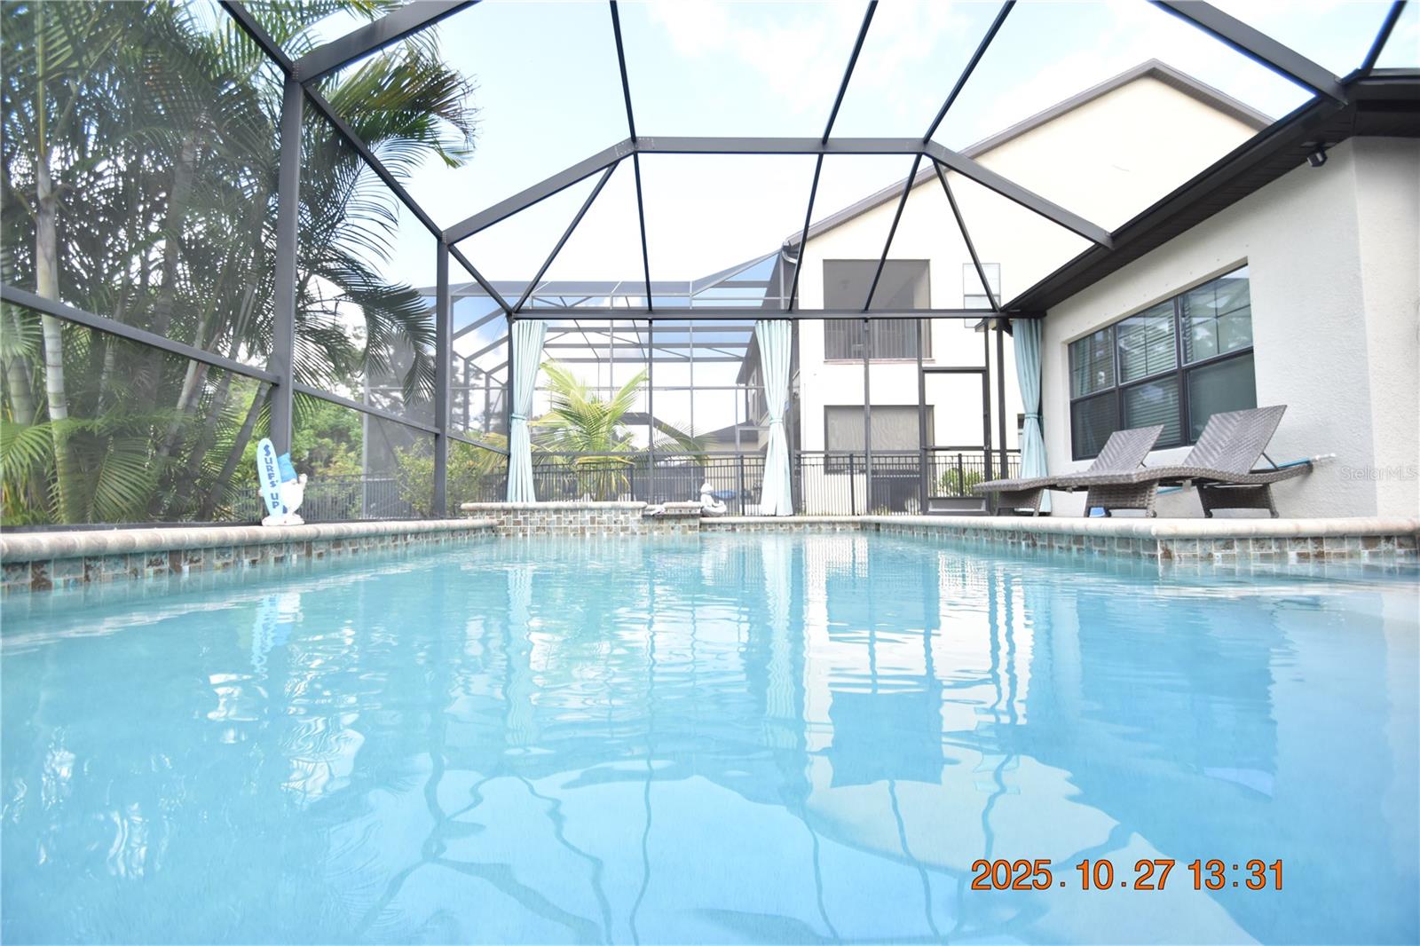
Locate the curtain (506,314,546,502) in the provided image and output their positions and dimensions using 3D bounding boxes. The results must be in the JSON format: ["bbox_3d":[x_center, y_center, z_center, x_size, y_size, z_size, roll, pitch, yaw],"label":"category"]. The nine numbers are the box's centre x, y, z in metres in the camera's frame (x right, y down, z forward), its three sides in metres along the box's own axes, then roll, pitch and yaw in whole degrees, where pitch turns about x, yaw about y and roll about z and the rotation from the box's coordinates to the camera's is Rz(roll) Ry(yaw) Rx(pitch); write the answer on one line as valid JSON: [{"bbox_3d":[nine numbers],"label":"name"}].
[{"bbox_3d":[-2.569,-0.795,8.275,0.550,2.740,0.150,0,-4,0],"label":"curtain"}]

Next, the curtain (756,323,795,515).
[{"bbox_3d":[0.918,-0.794,8.292,0.540,2.740,0.150,0,-4,0],"label":"curtain"}]

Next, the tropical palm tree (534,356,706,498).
[{"bbox_3d":[-1.719,-0.551,10.849,3.150,2.980,2.900,0,-4,0],"label":"tropical palm tree"}]

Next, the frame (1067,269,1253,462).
[{"bbox_3d":[4.909,-1.029,6.642,0.100,1.600,2.710,0,-4,0],"label":"frame"}]

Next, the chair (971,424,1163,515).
[{"bbox_3d":[3.722,-0.024,5.991,1.920,0.910,0.640,1,-4,-13],"label":"chair"}]

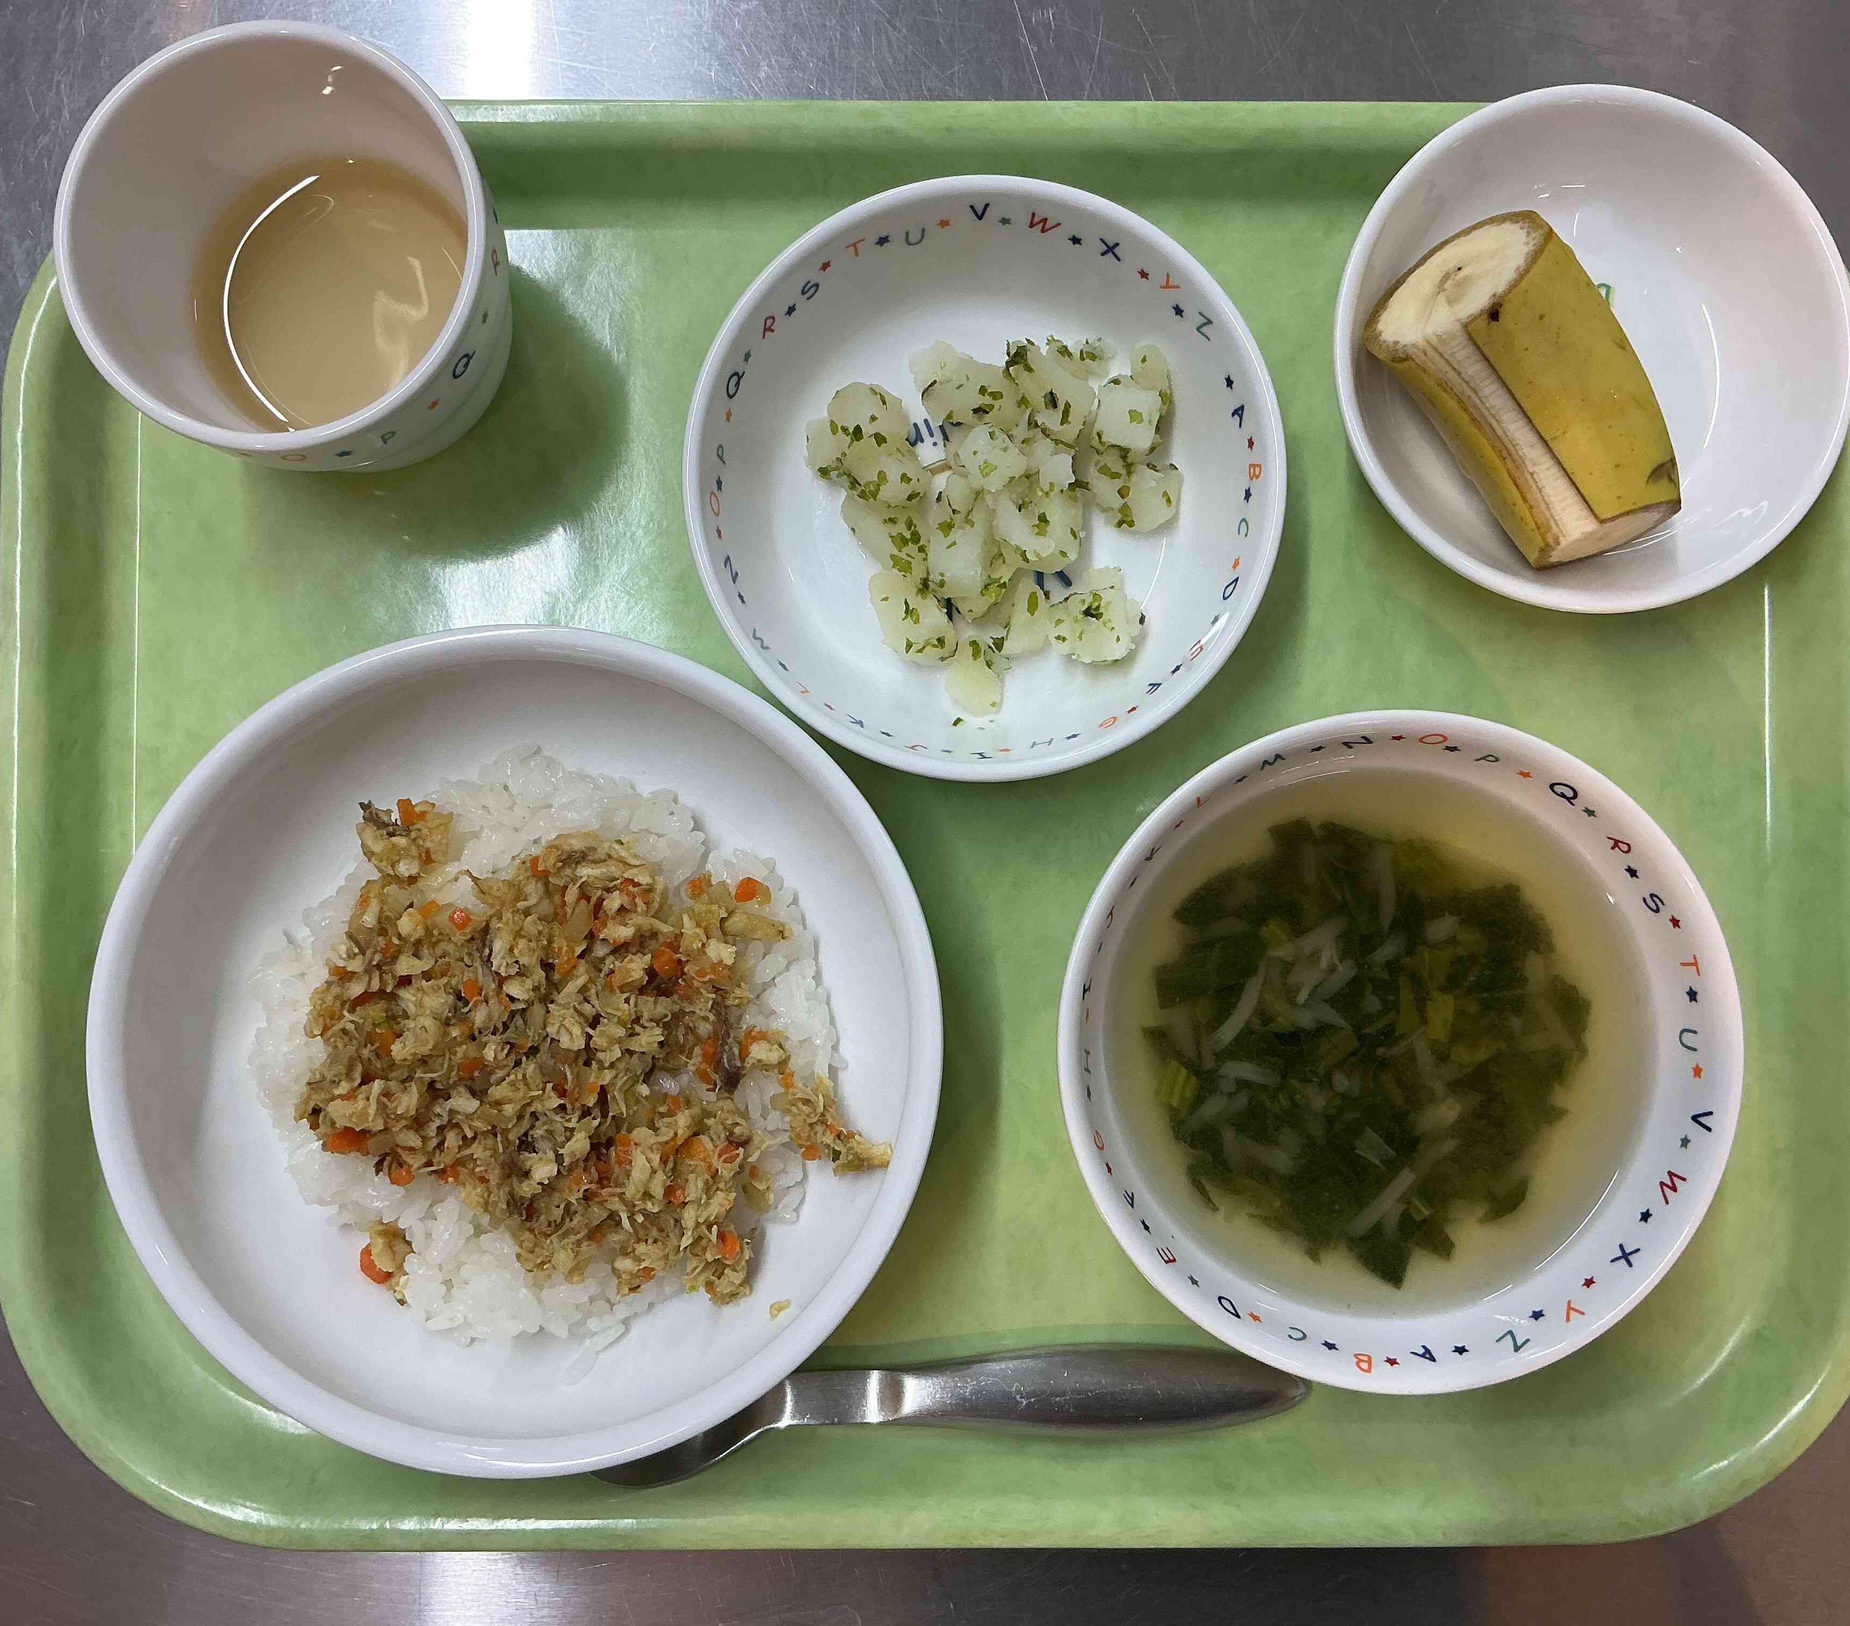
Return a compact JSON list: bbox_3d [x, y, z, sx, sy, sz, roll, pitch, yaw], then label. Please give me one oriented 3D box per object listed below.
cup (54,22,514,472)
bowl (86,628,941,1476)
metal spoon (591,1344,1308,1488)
[{"bbox_3d":[-0.111,-0.097,0.340,0.073,0.064,0.073,0,89,0],"label":"cup"},{"bbox_3d":[-0.075,0.044,0.350,0.155,0.039,0.155,0,89,0],"label":"bowl"},{"bbox_3d":[-0.001,0.116,0.359,0.156,0.020,0.033,-1,89,0],"label":"metal spoon"}]

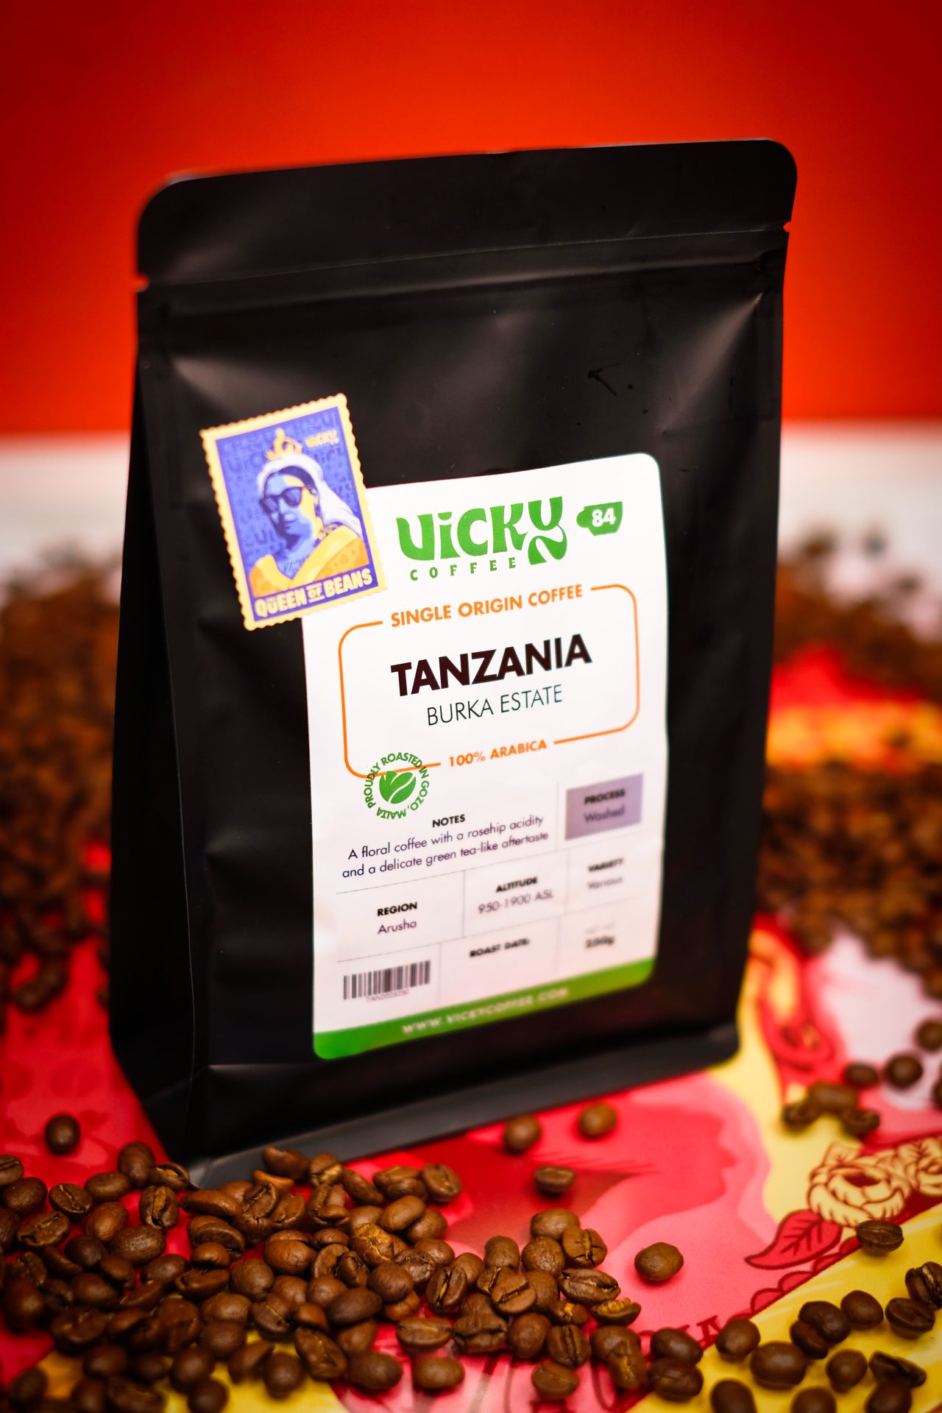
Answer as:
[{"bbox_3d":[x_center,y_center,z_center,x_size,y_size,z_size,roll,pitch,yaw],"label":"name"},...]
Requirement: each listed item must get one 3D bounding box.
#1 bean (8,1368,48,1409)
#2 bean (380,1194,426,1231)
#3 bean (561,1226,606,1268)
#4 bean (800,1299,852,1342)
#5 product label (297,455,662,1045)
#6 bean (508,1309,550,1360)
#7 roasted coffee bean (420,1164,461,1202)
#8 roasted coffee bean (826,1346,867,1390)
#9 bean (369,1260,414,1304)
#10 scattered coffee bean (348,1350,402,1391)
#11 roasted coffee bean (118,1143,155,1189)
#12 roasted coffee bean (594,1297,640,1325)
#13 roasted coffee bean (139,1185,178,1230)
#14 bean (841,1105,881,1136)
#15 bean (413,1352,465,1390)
[{"bbox_3d":[-0.081,0.125,0.381,0.007,0.006,0.011,-15,12,-4],"label":"bean"},{"bbox_3d":[-0.014,0.106,0.436,0.008,0.006,0.011,25,35,38],"label":"bean"},{"bbox_3d":[0.023,0.112,0.429,0.009,0.006,0.011,-1,27,-4],"label":"bean"},{"bbox_3d":[0.069,0.120,0.407,0.010,0.006,0.008,27,28,29],"label":"bean"},{"bbox_3d":[0.004,0.011,0.429,0.080,0.122,0.003,-11,24,-24],"label":"product label"},{"bbox_3d":[0.011,0.120,0.398,0.008,0.006,0.011,-3,20,14],"label":"bean"},{"bbox_3d":[-0.006,0.101,0.442,0.008,0.006,0.010,-11,36,-39],"label":"roasted coffee bean"},{"bbox_3d":[0.076,0.133,0.418,0.008,0.006,0.010,14,28,23],"label":"roasted coffee bean"},{"bbox_3d":[-0.016,0.115,0.414,0.008,0.006,0.010,-10,20,-26],"label":"bean"},{"bbox_3d":[-0.018,0.127,0.398,0.011,0.006,0.008,8,33,11],"label":"scattered coffee bean"},{"bbox_3d":[-0.072,0.099,0.446,0.008,0.006,0.011,-8,46,-19],"label":"roasted coffee bean"},{"bbox_3d":[0.029,0.118,0.405,0.010,0.005,0.007,-3,10,-22],"label":"roasted coffee bean"},{"bbox_3d":[-0.066,0.106,0.441,0.008,0.006,0.010,-10,34,-6],"label":"roasted coffee bean"},{"bbox_3d":[0.087,0.093,0.464,0.009,0.005,0.007,-6,30,6],"label":"bean"},{"bbox_3d":[-0.006,0.125,0.390,0.010,0.006,0.008,2,24,2],"label":"bean"}]

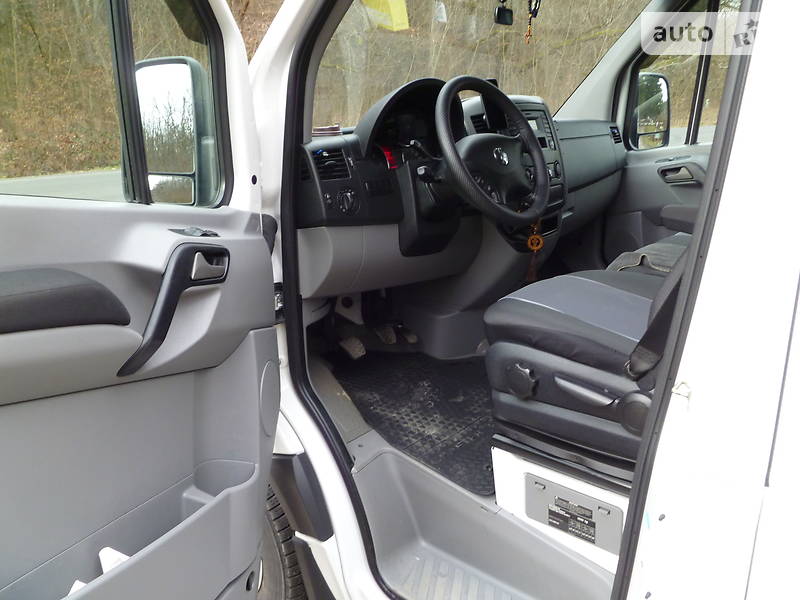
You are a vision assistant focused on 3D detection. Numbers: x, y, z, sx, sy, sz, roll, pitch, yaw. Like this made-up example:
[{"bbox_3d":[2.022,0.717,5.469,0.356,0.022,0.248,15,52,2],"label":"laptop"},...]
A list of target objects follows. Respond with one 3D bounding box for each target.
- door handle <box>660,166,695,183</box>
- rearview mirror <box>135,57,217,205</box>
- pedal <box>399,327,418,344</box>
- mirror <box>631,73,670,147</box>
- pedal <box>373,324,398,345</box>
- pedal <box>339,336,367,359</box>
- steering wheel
[{"bbox_3d":[1.065,-0.481,2.488,0.125,0.060,0.040,8,20,39],"label":"door handle"},{"bbox_3d":[-0.511,-0.377,1.456,0.195,0.330,0.125,2,19,8],"label":"rearview mirror"},{"bbox_3d":[0.025,0.121,2.097,0.055,0.075,0.028,-22,-14,-47],"label":"pedal"},{"bbox_3d":[1.026,-0.810,2.774,0.195,0.325,0.125,-13,22,-32],"label":"mirror"},{"bbox_3d":[-0.048,0.118,2.029,0.068,0.062,0.028,-22,-12,-47],"label":"pedal"},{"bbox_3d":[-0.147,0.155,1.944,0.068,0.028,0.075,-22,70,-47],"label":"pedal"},{"bbox_3d":[0.218,-0.356,1.579,0.100,0.393,0.393,-27,-3,43],"label":"steering wheel"}]

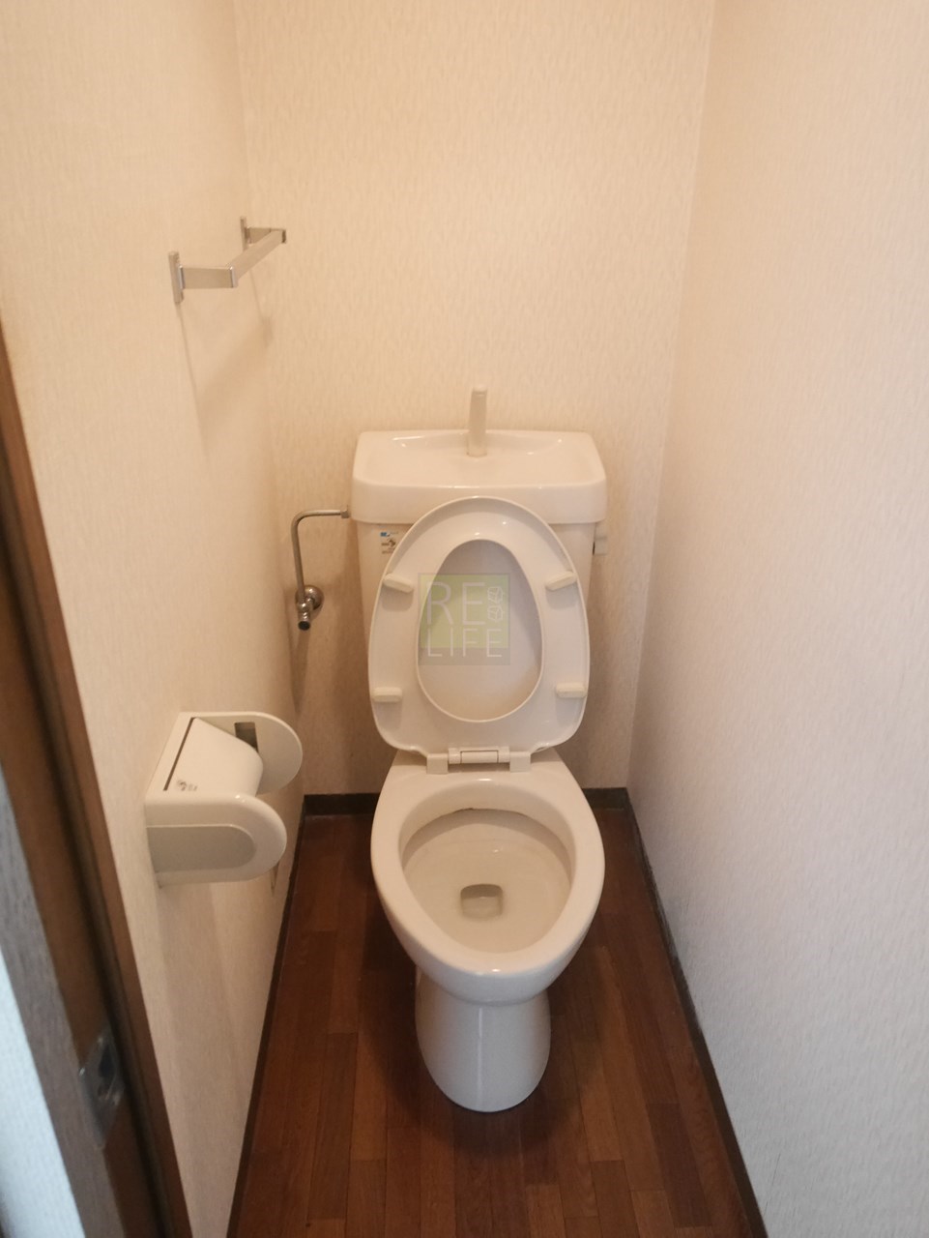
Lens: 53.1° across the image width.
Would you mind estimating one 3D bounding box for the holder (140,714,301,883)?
[{"bbox_3d":[-0.250,0.190,1.004,0.134,0.115,0.159,-1,28,-2],"label":"holder"}]

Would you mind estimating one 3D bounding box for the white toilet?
[{"bbox_3d":[0.029,0.231,1.523,0.410,0.880,0.770,0,28,-2],"label":"white toilet"}]

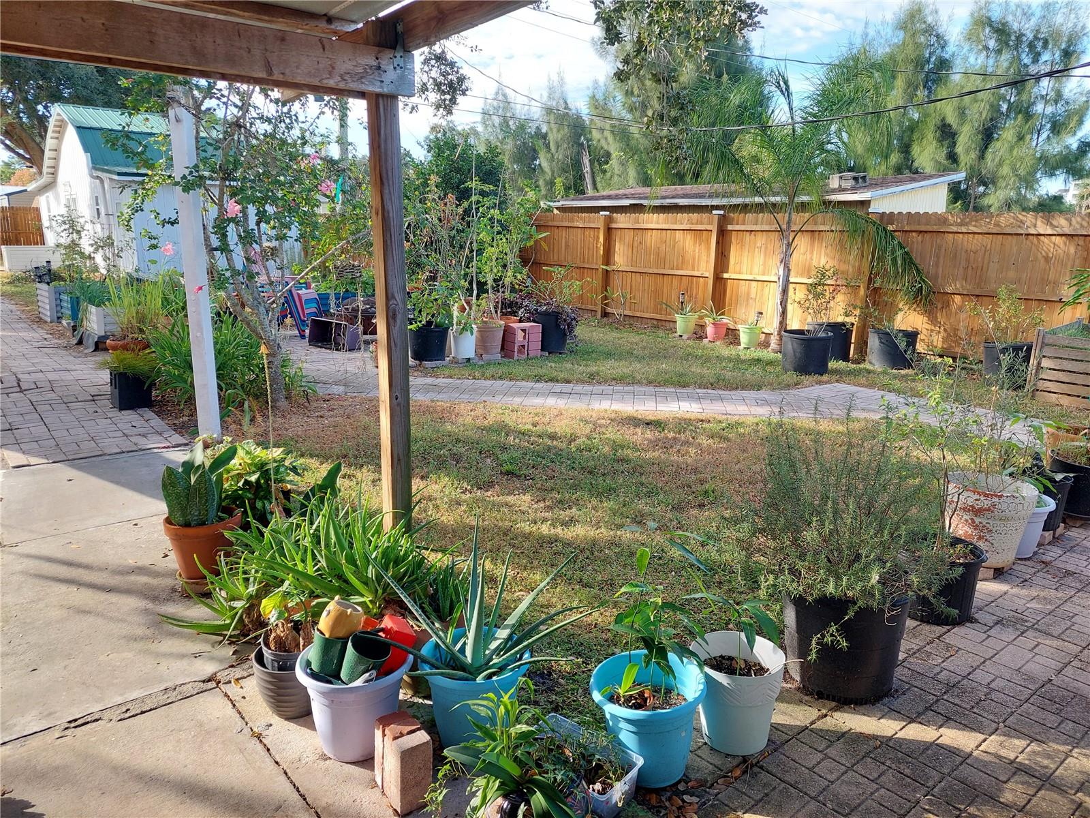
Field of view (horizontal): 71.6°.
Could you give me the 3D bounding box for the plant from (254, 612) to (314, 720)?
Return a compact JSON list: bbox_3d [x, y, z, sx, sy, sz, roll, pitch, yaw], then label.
[{"bbox_3d":[-0.868,0.861,2.571,0.235,0.335,0.235,0,13,0],"label":"plant"}]

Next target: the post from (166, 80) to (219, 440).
[{"bbox_3d":[-2.228,-0.778,4.809,0.095,2.400,0.095,2,14,6],"label":"post"}]

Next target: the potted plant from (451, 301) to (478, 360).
[{"bbox_3d":[-0.985,-0.972,9.211,0.320,0.700,0.310,1,13,0],"label":"potted plant"}]

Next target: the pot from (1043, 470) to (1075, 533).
[{"bbox_3d":[2.707,0.494,4.133,0.290,0.300,0.290,0,13,0],"label":"pot"}]

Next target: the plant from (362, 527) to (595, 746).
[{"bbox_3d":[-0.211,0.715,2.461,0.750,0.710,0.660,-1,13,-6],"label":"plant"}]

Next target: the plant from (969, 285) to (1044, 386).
[{"bbox_3d":[5.327,-0.859,8.715,0.780,1.080,0.720,0,13,0],"label":"plant"}]

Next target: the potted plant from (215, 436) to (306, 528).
[{"bbox_3d":[-1.369,0.413,3.621,0.460,0.560,0.440,-5,14,-22],"label":"potted plant"}]

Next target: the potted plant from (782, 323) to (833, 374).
[{"bbox_3d":[3.058,-0.660,8.811,0.560,0.460,0.560,0,13,0],"label":"potted plant"}]

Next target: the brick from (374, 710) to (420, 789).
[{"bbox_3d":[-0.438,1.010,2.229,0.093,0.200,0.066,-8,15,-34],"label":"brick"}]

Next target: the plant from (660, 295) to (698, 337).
[{"bbox_3d":[2.011,-1.363,11.118,0.540,0.560,0.500,3,13,10],"label":"plant"}]

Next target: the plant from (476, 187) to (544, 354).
[{"bbox_3d":[-0.434,-1.667,9.269,0.830,2.000,0.750,1,13,0],"label":"plant"}]

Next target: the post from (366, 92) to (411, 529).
[{"bbox_3d":[-0.642,-0.211,3.130,0.090,2.130,0.090,-9,17,-36],"label":"post"}]

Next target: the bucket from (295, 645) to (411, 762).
[{"bbox_3d":[-0.601,0.924,2.416,0.350,0.285,0.350,0,13,0],"label":"bucket"}]

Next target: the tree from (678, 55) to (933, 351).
[{"bbox_3d":[3.371,-2.558,9.760,3.350,3.720,3.000,1,13,0],"label":"tree"}]

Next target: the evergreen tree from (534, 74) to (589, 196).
[{"bbox_3d":[0.754,-9.332,30.703,2.600,7.980,2.600,0,13,0],"label":"evergreen tree"}]

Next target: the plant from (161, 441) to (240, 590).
[{"bbox_3d":[-1.558,0.469,3.458,0.335,0.655,0.335,0,13,0],"label":"plant"}]

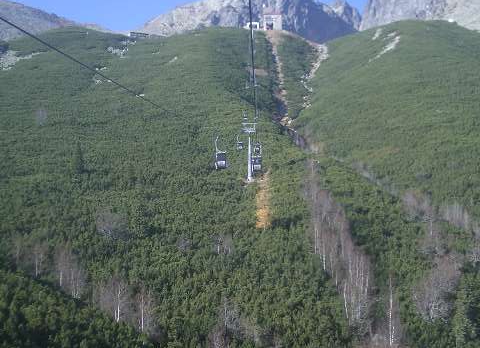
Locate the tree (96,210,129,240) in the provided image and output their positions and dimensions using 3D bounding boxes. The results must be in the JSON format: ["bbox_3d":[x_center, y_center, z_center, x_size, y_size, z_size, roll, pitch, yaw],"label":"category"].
[{"bbox_3d":[-29.160,11.780,148.000,7.320,6.860,7.100,0,-3,0],"label":"tree"}]

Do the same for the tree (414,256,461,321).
[{"bbox_3d":[32.960,19.190,108.000,7.680,10.850,7.450,0,-3,0],"label":"tree"}]

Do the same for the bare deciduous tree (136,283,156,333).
[{"bbox_3d":[-15.170,21.820,105.000,3.250,8.440,3.150,0,-3,0],"label":"bare deciduous tree"}]

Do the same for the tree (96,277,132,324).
[{"bbox_3d":[-21.110,21.110,108.000,5.670,8.010,5.500,0,-3,0],"label":"tree"}]

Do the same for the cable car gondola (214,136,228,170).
[{"bbox_3d":[-2.300,-2.570,81.000,1.590,4.260,1.800,0,-3,2],"label":"cable car gondola"}]

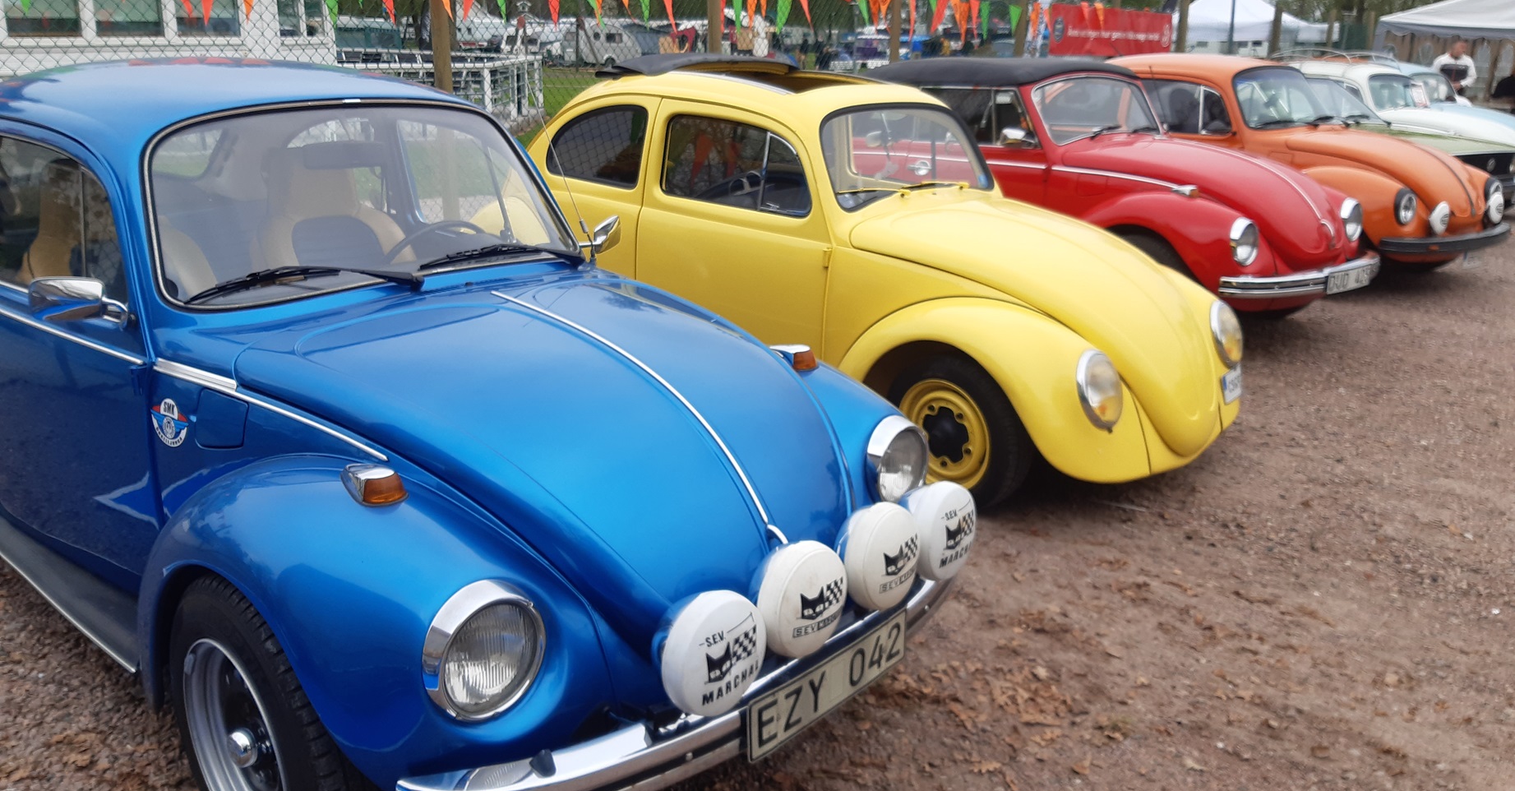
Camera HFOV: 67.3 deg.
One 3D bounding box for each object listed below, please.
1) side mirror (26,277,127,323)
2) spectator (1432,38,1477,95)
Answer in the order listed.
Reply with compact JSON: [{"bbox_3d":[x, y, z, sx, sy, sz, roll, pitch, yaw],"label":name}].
[{"bbox_3d":[-1.428,-0.200,2.390,0.175,0.095,0.080,-10,20,-31],"label":"side mirror"},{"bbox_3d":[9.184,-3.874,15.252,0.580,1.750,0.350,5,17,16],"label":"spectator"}]

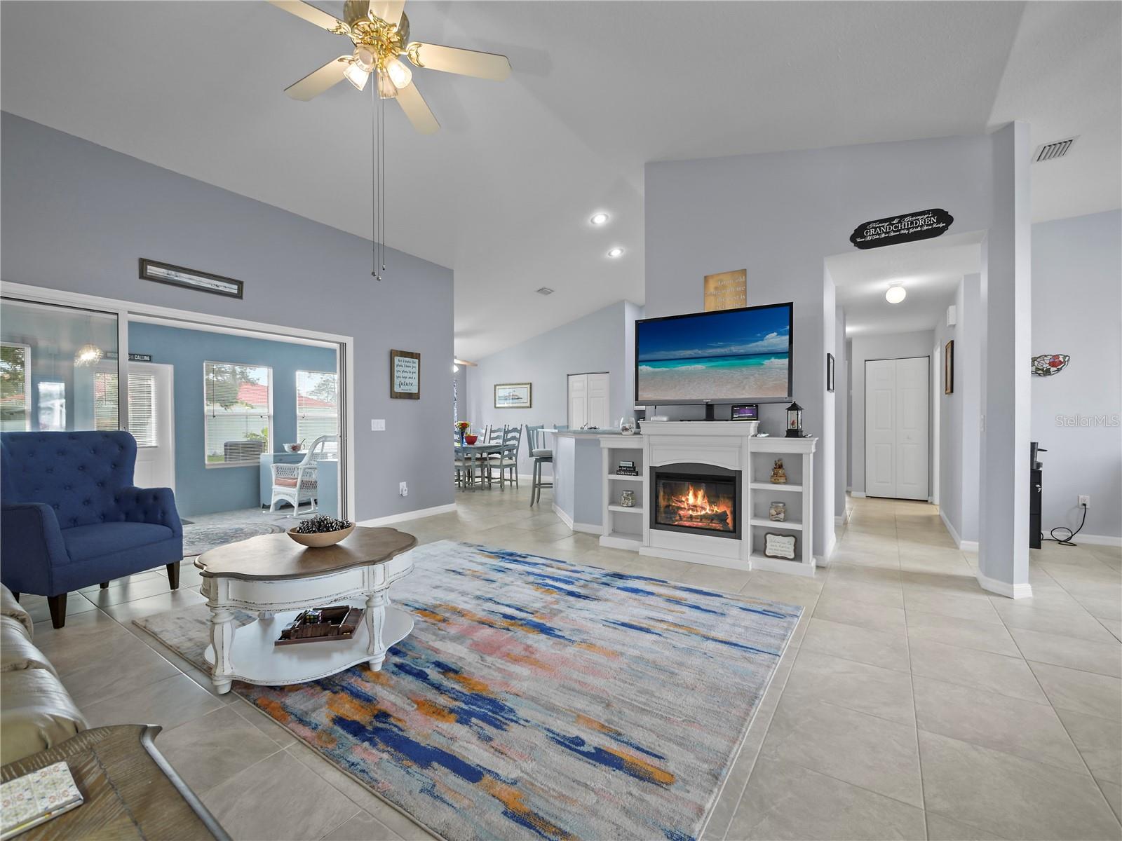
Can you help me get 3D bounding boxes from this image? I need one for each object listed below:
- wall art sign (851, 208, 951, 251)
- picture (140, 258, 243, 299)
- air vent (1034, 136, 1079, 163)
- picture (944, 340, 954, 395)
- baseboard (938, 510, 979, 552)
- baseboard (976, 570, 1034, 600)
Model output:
[{"bbox_3d":[2.496,-1.413,3.348,0.616,0.196,0.020,0,0,33],"label":"wall art sign"},{"bbox_3d":[-2.930,-1.130,3.642,0.030,0.164,0.670,0,0,36],"label":"picture"},{"bbox_3d":[3.551,-1.929,3.263,0.210,0.020,0.290,0,0,36],"label":"air vent"},{"bbox_3d":[4.050,-0.535,4.730,0.025,0.510,0.500,0,0,36],"label":"picture"},{"bbox_3d":[4.161,1.118,4.757,0.150,0.084,1.805,0,0,36],"label":"baseboard"},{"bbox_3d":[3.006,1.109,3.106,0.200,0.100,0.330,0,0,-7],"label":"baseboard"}]

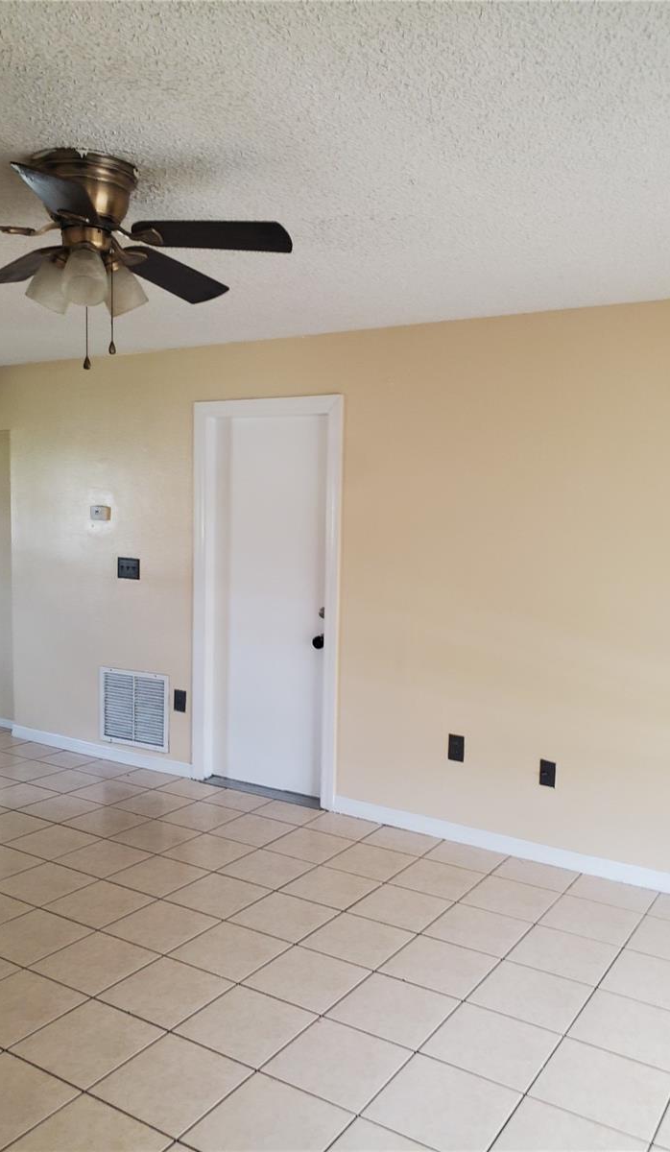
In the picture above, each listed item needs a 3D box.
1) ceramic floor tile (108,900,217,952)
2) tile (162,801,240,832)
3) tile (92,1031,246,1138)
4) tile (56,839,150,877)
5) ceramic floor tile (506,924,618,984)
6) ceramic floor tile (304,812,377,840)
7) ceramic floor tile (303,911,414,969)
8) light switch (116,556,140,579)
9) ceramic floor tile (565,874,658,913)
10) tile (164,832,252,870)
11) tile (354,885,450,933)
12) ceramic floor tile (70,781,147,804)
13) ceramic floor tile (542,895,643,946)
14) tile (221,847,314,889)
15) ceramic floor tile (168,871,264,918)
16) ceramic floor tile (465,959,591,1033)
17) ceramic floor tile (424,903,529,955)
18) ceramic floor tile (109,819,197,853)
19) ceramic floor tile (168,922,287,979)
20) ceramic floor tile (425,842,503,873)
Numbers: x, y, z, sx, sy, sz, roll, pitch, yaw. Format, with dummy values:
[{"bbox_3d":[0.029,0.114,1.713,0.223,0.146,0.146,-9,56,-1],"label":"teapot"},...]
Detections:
[{"bbox_3d":[-0.650,1.319,3.251,0.320,0.010,0.320,4,5,31],"label":"ceramic floor tile"},{"bbox_3d":[-0.670,1.233,4.412,0.321,0.010,0.321,3,4,33],"label":"tile"},{"bbox_3d":[-0.445,1.394,2.377,0.320,0.010,0.320,4,5,31],"label":"tile"},{"bbox_3d":[-1.031,1.262,3.858,0.320,0.010,0.320,4,5,31],"label":"tile"},{"bbox_3d":[0.813,1.347,3.073,0.321,0.010,0.321,3,4,33],"label":"ceramic floor tile"},{"bbox_3d":[0.052,1.254,4.322,0.321,0.010,0.284,3,4,33],"label":"ceramic floor tile"},{"bbox_3d":[0.085,1.326,3.149,0.321,0.010,0.321,3,4,33],"label":"ceramic floor tile"},{"bbox_3d":[-1.231,-0.043,5.152,0.174,0.124,0.015,4,4,32],"label":"light switch"},{"bbox_3d":[1.154,1.323,3.596,0.321,0.010,0.248,3,4,33],"label":"ceramic floor tile"},{"bbox_3d":[-0.563,1.245,3.892,0.319,0.010,0.319,3,4,32],"label":"tile"},{"bbox_3d":[0.264,1.327,3.458,0.323,0.010,0.323,4,6,33],"label":"tile"},{"bbox_3d":[-1.236,1.188,4.732,0.322,0.010,0.322,4,4,32],"label":"ceramic floor tile"},{"bbox_3d":[0.999,1.341,3.364,0.320,0.010,0.320,4,5,31],"label":"ceramic floor tile"},{"bbox_3d":[-0.291,1.280,3.775,0.321,0.010,0.321,3,4,33],"label":"tile"},{"bbox_3d":[-0.473,1.300,3.517,0.320,0.010,0.320,4,5,31],"label":"ceramic floor tile"},{"bbox_3d":[0.644,1.377,2.833,0.320,0.010,0.320,4,5,31],"label":"ceramic floor tile"},{"bbox_3d":[0.532,1.324,3.230,0.322,0.010,0.322,4,4,32],"label":"ceramic floor tile"},{"bbox_3d":[-0.850,1.237,4.101,0.322,0.010,0.322,4,4,32],"label":"ceramic floor tile"},{"bbox_3d":[-0.362,1.304,3.005,0.319,0.010,0.319,3,4,32],"label":"ceramic floor tile"},{"bbox_3d":[0.599,1.286,3.945,0.320,0.010,0.262,4,5,31],"label":"ceramic floor tile"}]

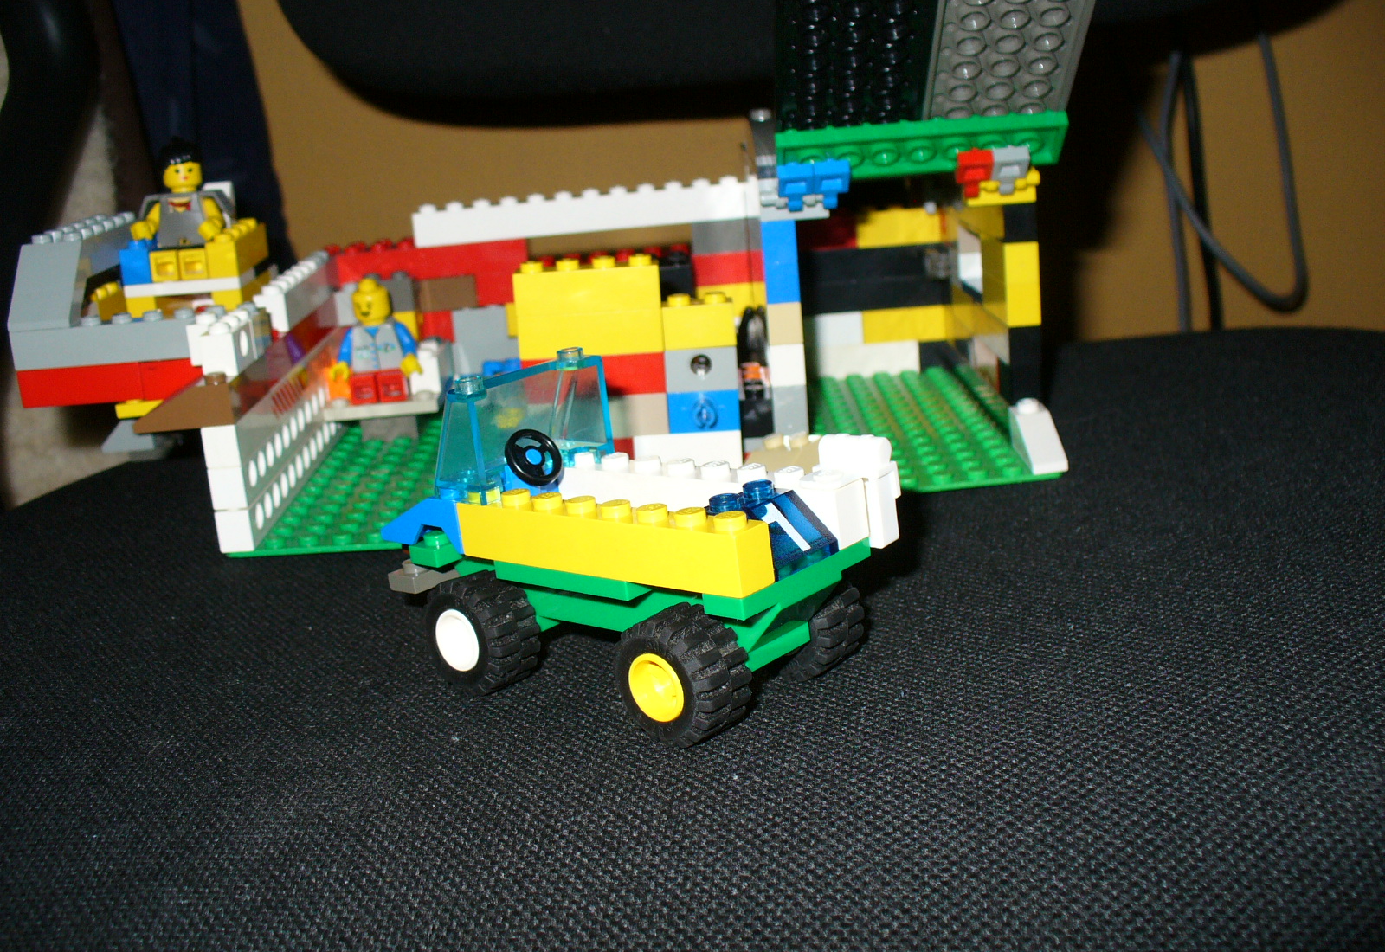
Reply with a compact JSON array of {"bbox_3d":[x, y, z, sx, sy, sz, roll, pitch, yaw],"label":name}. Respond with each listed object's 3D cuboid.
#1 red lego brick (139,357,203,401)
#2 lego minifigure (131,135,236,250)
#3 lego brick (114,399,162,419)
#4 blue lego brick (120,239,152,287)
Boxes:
[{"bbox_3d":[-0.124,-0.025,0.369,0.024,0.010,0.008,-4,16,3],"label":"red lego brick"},{"bbox_3d":[-0.143,-0.075,0.414,0.026,0.037,0.019,-4,18,1],"label":"lego minifigure"},{"bbox_3d":[-0.139,-0.019,0.383,0.015,0.004,0.011,-4,18,1],"label":"lego brick"},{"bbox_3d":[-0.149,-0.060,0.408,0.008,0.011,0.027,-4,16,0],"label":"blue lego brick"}]

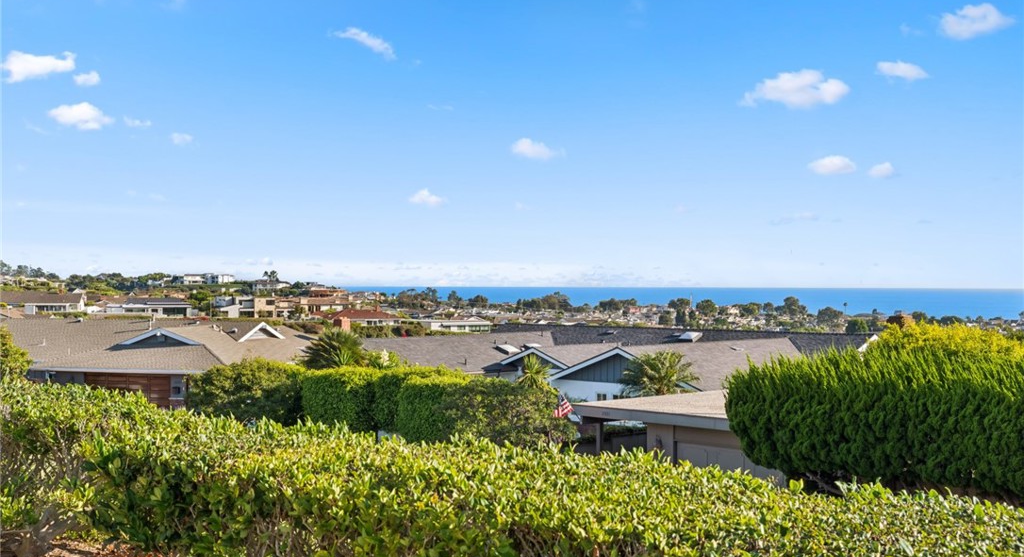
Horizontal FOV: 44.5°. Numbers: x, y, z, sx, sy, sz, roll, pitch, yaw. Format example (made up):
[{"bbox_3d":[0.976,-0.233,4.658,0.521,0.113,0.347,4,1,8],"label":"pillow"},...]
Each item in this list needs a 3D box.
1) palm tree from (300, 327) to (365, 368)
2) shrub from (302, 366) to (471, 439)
[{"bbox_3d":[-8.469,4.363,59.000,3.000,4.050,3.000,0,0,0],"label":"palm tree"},{"bbox_3d":[-5.269,5.502,52.500,6.600,3.200,3.200,0,0,23],"label":"shrub"}]

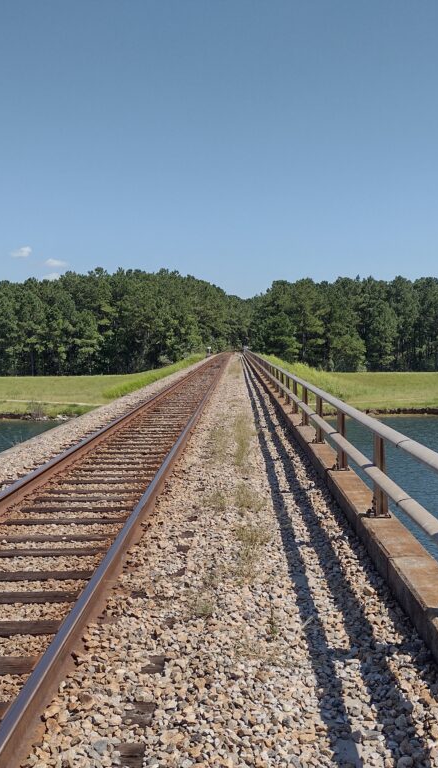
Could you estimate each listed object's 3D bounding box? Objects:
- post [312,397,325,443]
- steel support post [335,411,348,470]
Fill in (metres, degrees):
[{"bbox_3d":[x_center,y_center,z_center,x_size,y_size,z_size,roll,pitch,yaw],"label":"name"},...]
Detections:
[{"bbox_3d":[1.521,0.501,12.131,0.150,0.810,0.140,-1,3,1],"label":"post"},{"bbox_3d":[1.473,0.629,9.605,0.150,0.810,0.140,-1,3,1],"label":"steel support post"}]

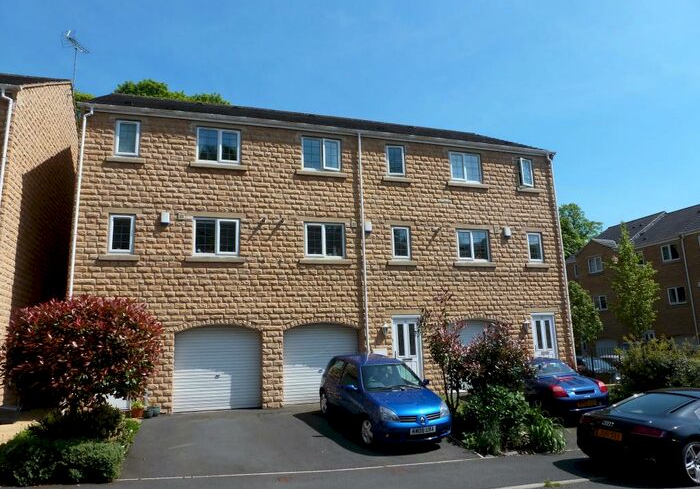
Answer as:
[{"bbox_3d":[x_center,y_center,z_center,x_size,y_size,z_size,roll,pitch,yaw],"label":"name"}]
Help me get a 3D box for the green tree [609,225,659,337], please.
[{"bbox_3d":[11.685,2.277,19.989,2.150,6.080,2.150,2,-12,-17],"label":"green tree"}]

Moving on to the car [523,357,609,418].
[{"bbox_3d":[4.965,3.626,12.875,1.700,1.240,3.880,1,-6,-13],"label":"car"}]

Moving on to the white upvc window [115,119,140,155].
[{"bbox_3d":[-6.045,-2.868,13.228,0.600,1.000,0.100,2,-12,-17],"label":"white upvc window"}]

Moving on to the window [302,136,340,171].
[{"bbox_3d":[-0.836,-2.654,14.394,1.187,0.975,0.100,2,-10,-17],"label":"window"}]

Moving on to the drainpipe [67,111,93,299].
[{"bbox_3d":[-6.801,0.177,12.095,0.250,8.000,0.200,2,-12,-17],"label":"drainpipe"}]

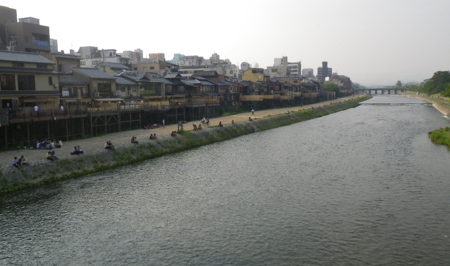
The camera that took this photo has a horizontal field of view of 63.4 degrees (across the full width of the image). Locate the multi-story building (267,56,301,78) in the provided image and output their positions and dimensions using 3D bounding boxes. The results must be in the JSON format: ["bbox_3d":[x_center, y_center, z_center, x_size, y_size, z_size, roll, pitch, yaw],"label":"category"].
[{"bbox_3d":[45.280,-43.530,278.820,22.271,27.077,15.000,3,7,24],"label":"multi-story building"}]

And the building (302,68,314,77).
[{"bbox_3d":[83.940,-52.450,366.380,8.647,23.257,13.000,3,7,24],"label":"building"}]

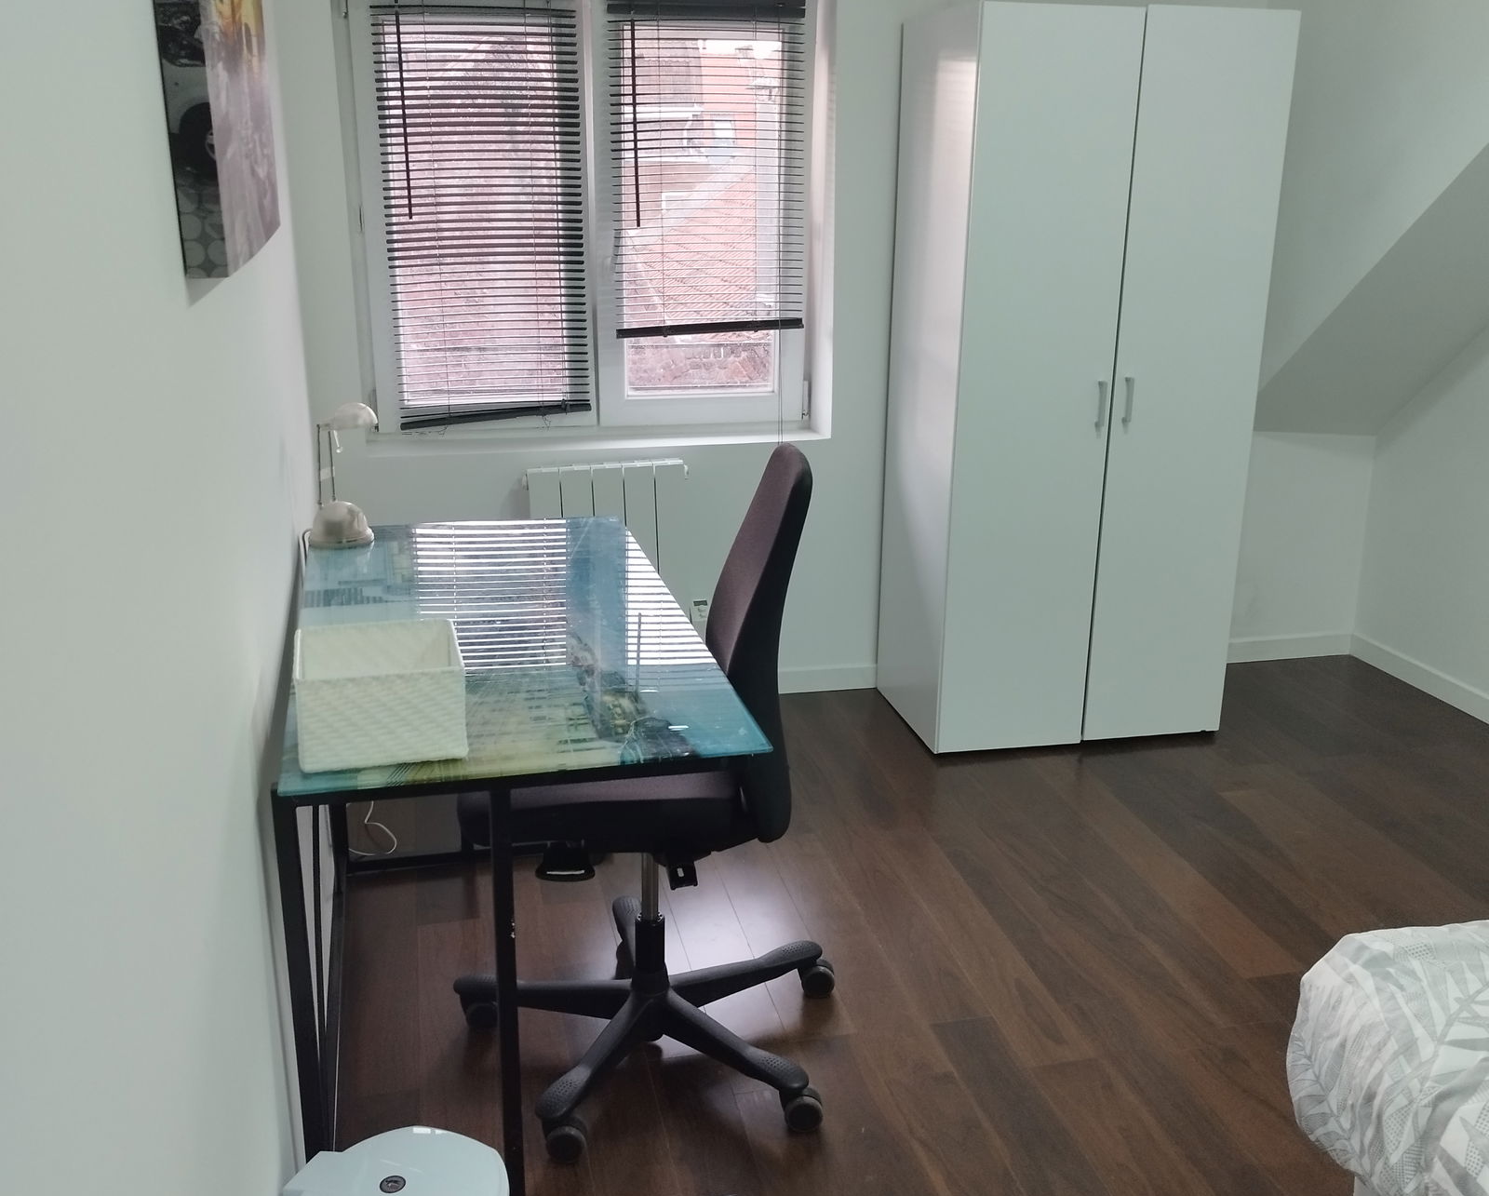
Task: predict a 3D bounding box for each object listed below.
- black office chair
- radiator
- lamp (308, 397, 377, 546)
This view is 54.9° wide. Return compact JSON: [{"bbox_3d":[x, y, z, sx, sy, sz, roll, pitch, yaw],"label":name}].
[{"bbox_3d":[-0.133,0.263,2.293,0.650,1.035,0.650,-2,17,-6],"label":"black office chair"},{"bbox_3d":[-0.346,-0.064,3.748,0.460,0.590,0.110,-4,18,-13],"label":"radiator"},{"bbox_3d":[-0.762,-0.237,2.718,0.145,0.275,0.120,-4,18,-13],"label":"lamp"}]

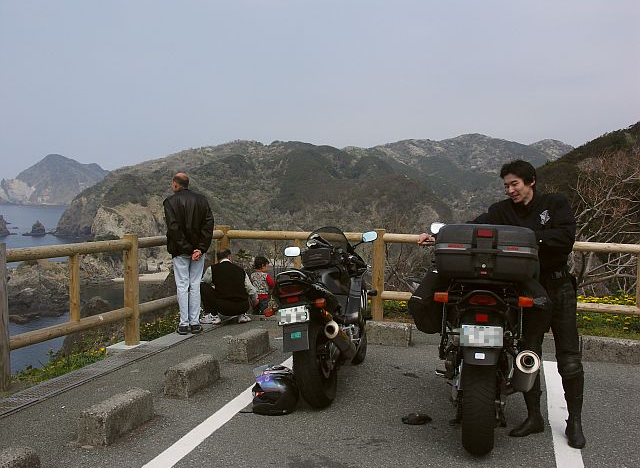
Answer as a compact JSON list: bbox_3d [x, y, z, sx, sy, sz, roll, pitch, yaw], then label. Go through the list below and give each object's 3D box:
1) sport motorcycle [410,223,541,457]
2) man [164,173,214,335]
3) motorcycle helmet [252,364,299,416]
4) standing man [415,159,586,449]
[{"bbox_3d":[1.110,0.574,4.600,0.820,1.350,2.250,1,4,15],"label":"sport motorcycle"},{"bbox_3d":[-1.430,0.213,7.480,0.520,1.730,0.360,-1,4,-24],"label":"man"},{"bbox_3d":[-0.312,1.094,4.790,0.320,0.290,0.260,1,3,10],"label":"motorcycle helmet"},{"bbox_3d":[1.140,0.409,4.250,0.920,1.720,0.500,1,4,24],"label":"standing man"}]

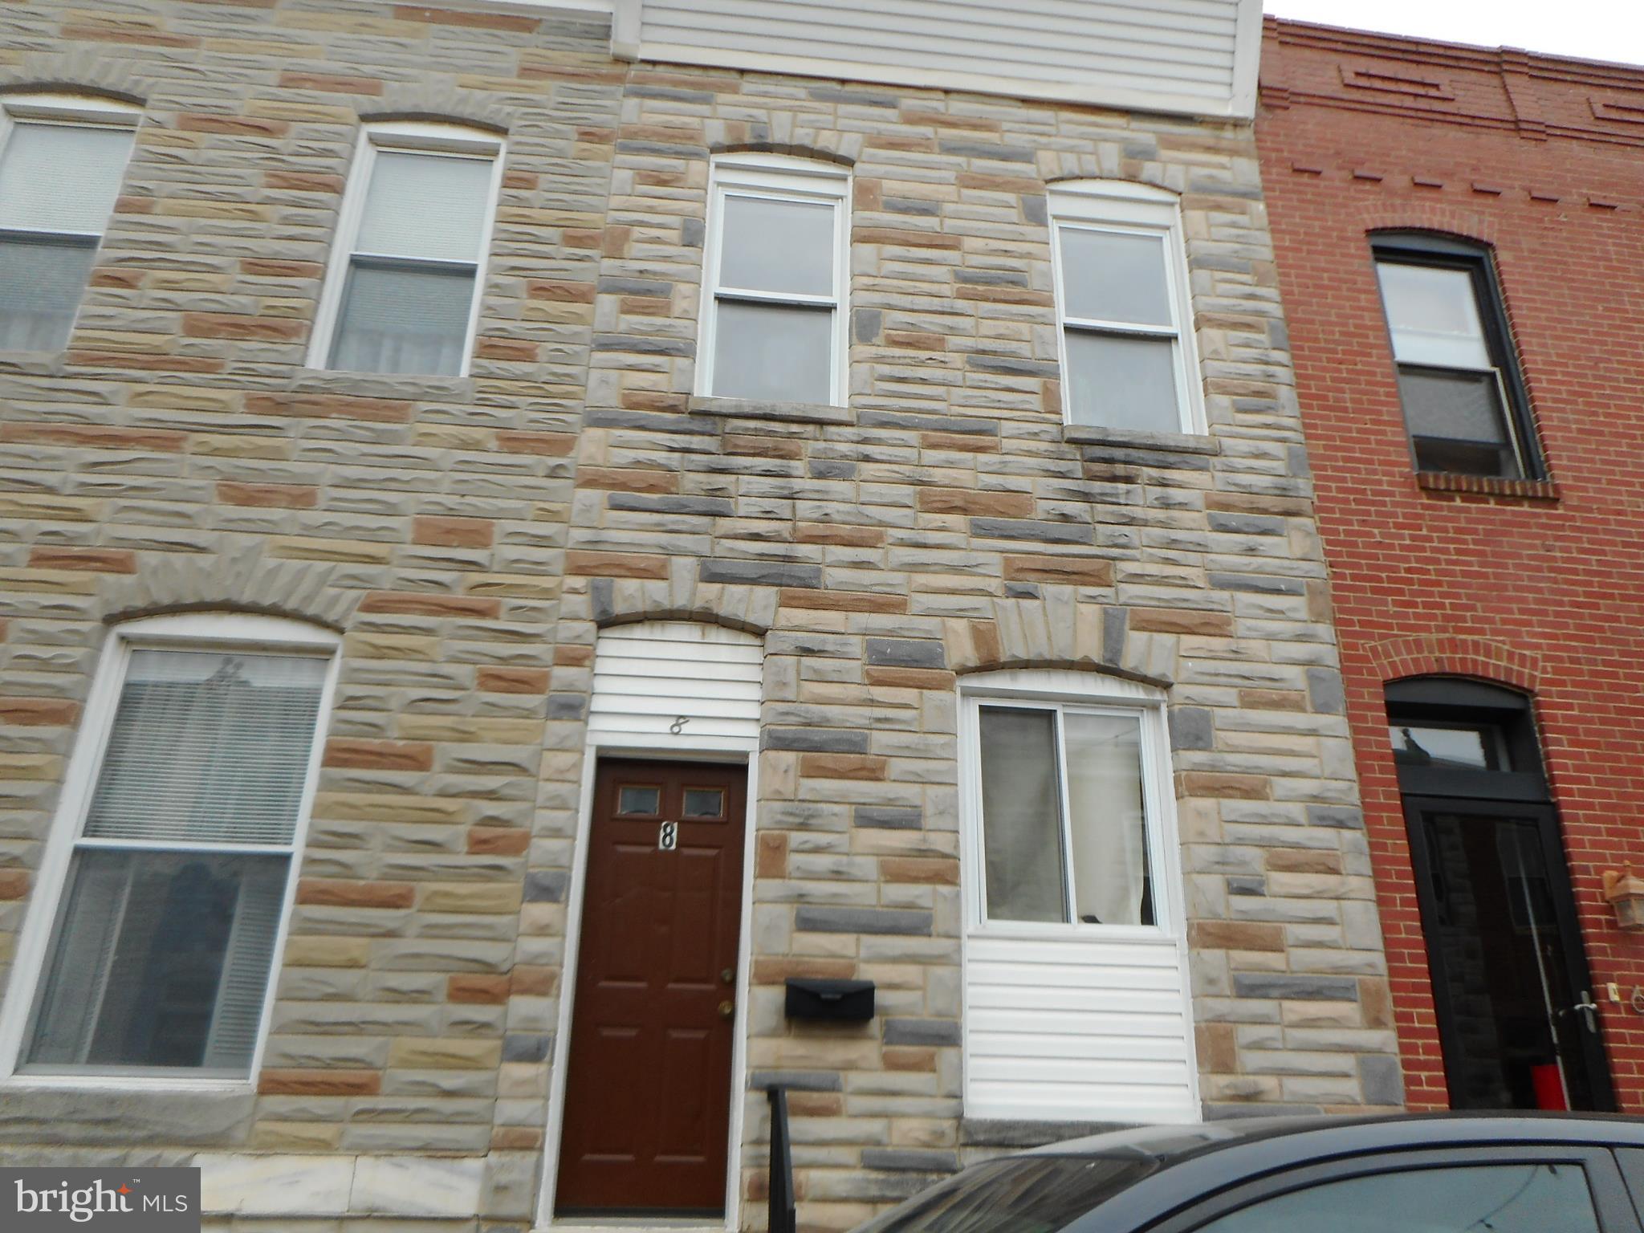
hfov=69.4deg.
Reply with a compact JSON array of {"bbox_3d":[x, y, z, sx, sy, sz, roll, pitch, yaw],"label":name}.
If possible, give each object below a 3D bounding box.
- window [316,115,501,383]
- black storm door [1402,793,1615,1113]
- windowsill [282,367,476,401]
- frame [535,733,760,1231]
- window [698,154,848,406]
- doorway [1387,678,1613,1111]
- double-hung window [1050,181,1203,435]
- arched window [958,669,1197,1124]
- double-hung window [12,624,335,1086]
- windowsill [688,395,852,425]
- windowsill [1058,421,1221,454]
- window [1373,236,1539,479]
[{"bbox_3d":[-2.409,-2.192,7.056,0.876,1.865,0.130,3,-22,-5],"label":"window"},{"bbox_3d":[3.377,1.925,5.830,0.864,2.071,0.140,3,-22,-5],"label":"black storm door"},{"bbox_3d":[-2.365,-1.233,6.393,0.957,0.127,0.110,3,-22,-5],"label":"windowsill"},{"bbox_3d":[-0.757,1.644,5.485,0.852,2.121,0.150,3,-22,-5],"label":"frame"},{"bbox_3d":[-0.276,-2.045,7.210,0.885,1.843,0.130,3,-22,-5],"label":"window"},{"bbox_3d":[3.481,1.627,6.141,0.874,2.725,0.150,3,-22,-5],"label":"doorway"},{"bbox_3d":[1.853,-1.913,7.359,0.875,1.875,0.130,3,-22,-5],"label":"double-hung window"},{"bbox_3d":[1.215,1.294,5.816,1.104,2.149,0.130,3,-22,-5],"label":"arched window"},{"bbox_3d":[-2.926,1.012,5.504,1.070,2.168,0.130,3,-22,-5],"label":"double-hung window"},{"bbox_3d":[-0.291,-1.133,6.747,0.926,0.101,0.140,3,-22,-5],"label":"windowsill"},{"bbox_3d":[1.786,-0.973,6.688,0.892,0.091,0.120,3,-22,-5],"label":"windowsill"},{"bbox_3d":[3.928,-1.623,7.482,0.857,1.810,0.150,3,-22,-5],"label":"window"}]

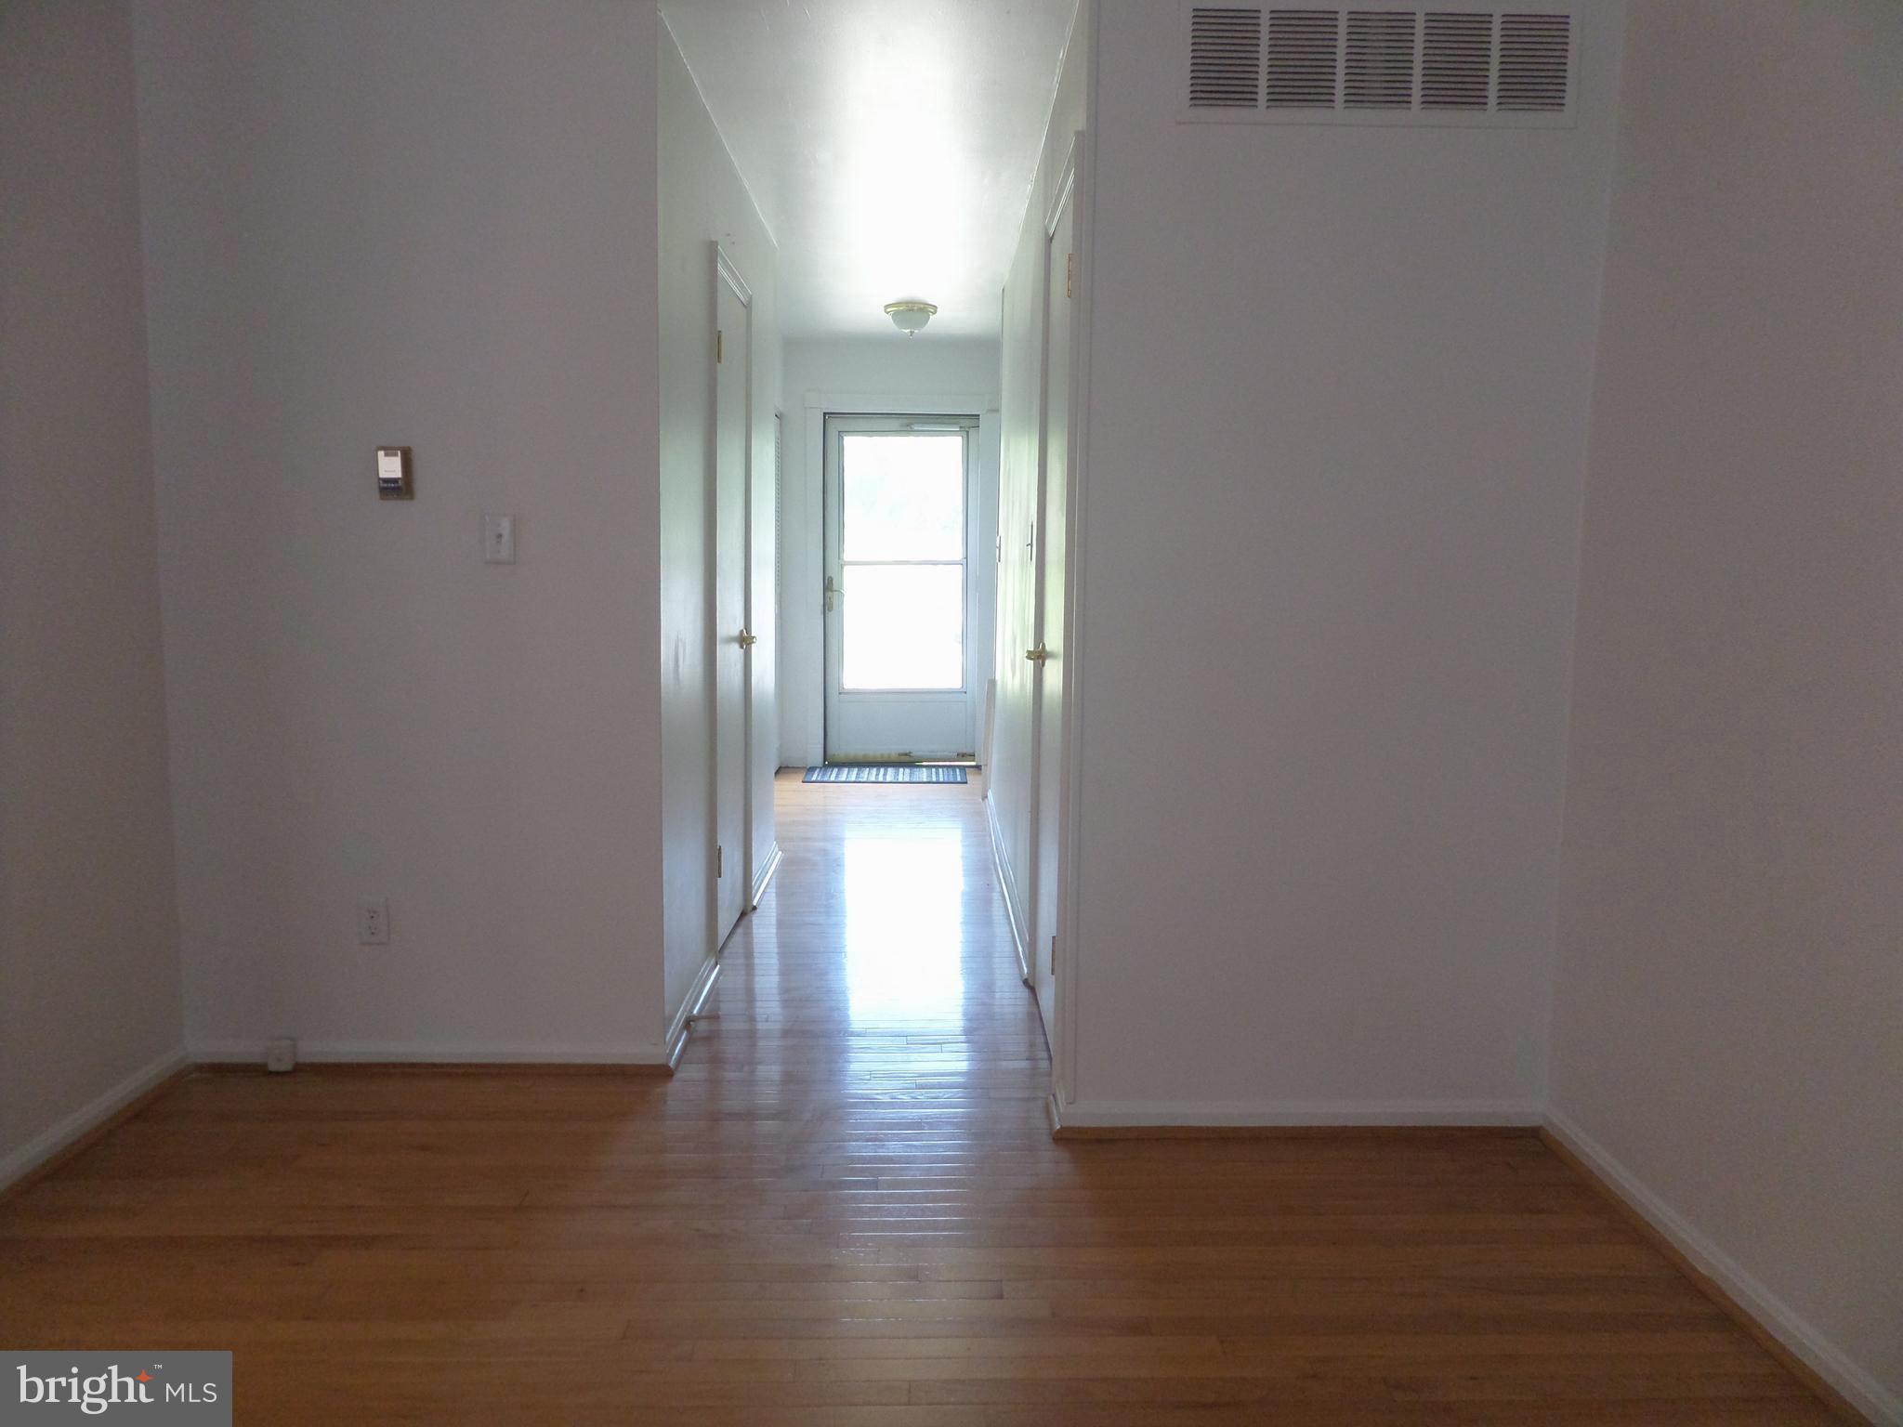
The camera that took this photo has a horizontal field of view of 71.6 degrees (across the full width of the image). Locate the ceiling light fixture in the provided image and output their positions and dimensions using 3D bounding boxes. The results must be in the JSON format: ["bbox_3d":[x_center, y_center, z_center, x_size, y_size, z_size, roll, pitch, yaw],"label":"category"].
[{"bbox_3d":[-0.200,-1.949,6.562,0.266,0.136,0.266,1,7,-1],"label":"ceiling light fixture"}]

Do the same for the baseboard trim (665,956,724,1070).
[{"bbox_3d":[-0.687,0.786,3.561,0.032,0.067,0.796,1,7,-1],"label":"baseboard trim"}]

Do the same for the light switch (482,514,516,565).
[{"bbox_3d":[-1.043,-0.401,3.038,0.069,0.116,0.016,1,7,-1],"label":"light switch"}]

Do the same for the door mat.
[{"bbox_3d":[-0.373,0.354,7.628,0.918,0.010,0.570,1,7,-1],"label":"door mat"}]

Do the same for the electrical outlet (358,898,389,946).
[{"bbox_3d":[-1.375,0.497,3.138,0.069,0.115,0.010,1,7,-1],"label":"electrical outlet"}]

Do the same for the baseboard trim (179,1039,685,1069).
[{"bbox_3d":[-1.254,0.822,3.170,1.170,0.067,0.025,1,7,-1],"label":"baseboard trim"}]

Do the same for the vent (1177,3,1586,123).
[{"bbox_3d":[0.854,-1.303,2.637,0.805,0.237,0.020,1,7,-1],"label":"vent"}]

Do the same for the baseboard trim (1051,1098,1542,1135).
[{"bbox_3d":[0.767,0.880,2.884,1.088,0.079,0.025,1,7,-1],"label":"baseboard trim"}]

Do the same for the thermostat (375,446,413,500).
[{"bbox_3d":[-1.270,-0.547,3.006,0.077,0.118,0.037,1,7,-1],"label":"thermostat"}]

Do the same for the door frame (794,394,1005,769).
[{"bbox_3d":[-0.295,-0.757,7.766,1.154,2.188,0.130,1,7,-1],"label":"door frame"}]

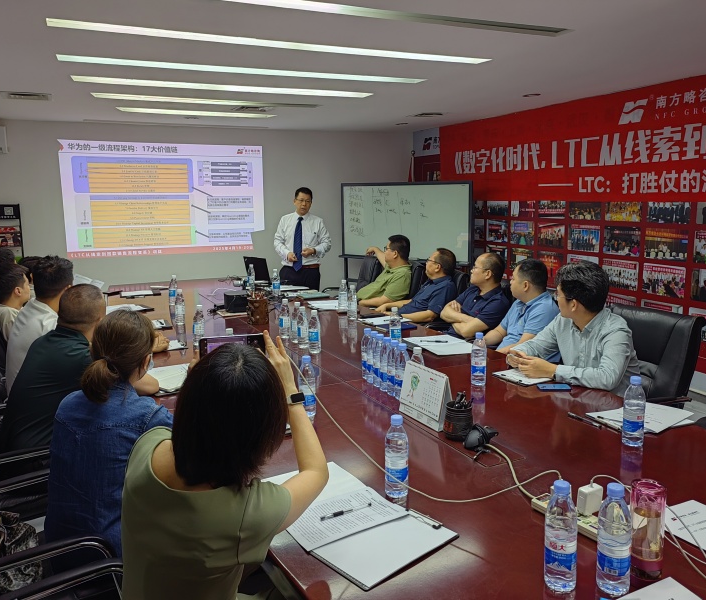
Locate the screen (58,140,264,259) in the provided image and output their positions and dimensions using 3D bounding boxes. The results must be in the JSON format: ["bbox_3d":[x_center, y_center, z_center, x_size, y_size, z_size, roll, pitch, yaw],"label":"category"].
[{"bbox_3d":[-2.304,-1.262,7.828,2.430,1.380,0.030,-4,10,-23],"label":"screen"}]

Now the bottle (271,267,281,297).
[{"bbox_3d":[-0.658,-0.148,5.342,0.066,0.226,0.066,-4,10,-23],"label":"bottle"}]

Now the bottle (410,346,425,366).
[{"bbox_3d":[0.255,0.301,2.489,0.064,0.226,0.064,-5,10,-23],"label":"bottle"}]

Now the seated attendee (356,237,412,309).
[{"bbox_3d":[0.201,0.104,5.091,0.820,1.265,0.780,-3,10,-12],"label":"seated attendee"}]

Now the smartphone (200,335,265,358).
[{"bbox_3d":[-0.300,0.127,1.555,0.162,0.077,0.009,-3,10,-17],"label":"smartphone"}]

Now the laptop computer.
[{"bbox_3d":[-0.850,-0.300,6.139,0.330,0.240,0.280,8,13,42],"label":"laptop computer"}]

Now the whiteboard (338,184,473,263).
[{"bbox_3d":[0.603,-0.936,7.500,1.780,0.930,0.040,6,11,33],"label":"whiteboard"}]

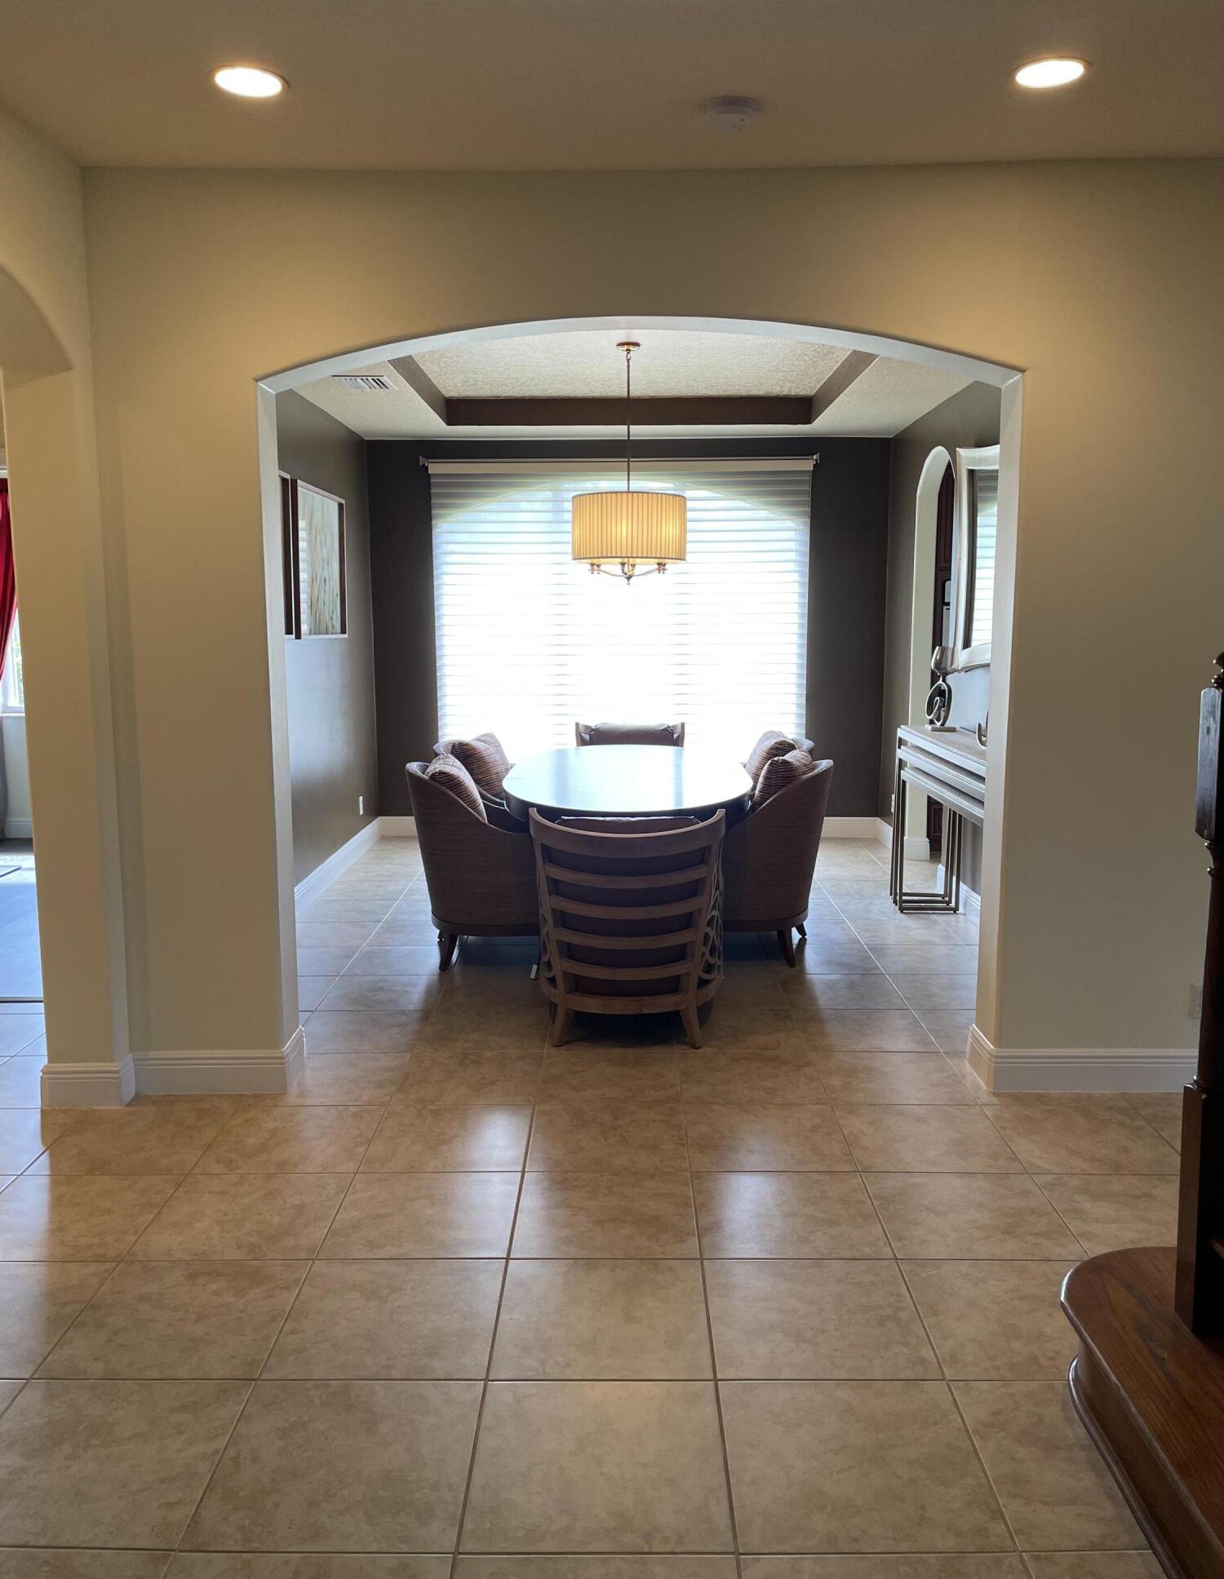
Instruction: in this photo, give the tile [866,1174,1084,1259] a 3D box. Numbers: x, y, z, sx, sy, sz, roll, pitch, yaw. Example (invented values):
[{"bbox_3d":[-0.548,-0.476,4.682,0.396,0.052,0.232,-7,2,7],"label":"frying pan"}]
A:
[{"bbox_3d":[0.909,1.092,3.145,0.457,0.012,0.457,0,8,0],"label":"tile"}]

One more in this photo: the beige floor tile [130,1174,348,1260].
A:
[{"bbox_3d":[-0.939,1.099,3.160,0.457,0.012,0.457,0,8,0],"label":"beige floor tile"}]

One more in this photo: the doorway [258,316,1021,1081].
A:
[{"bbox_3d":[0.084,-0.225,3.888,2.273,2.393,0.212,0,8,0],"label":"doorway"}]

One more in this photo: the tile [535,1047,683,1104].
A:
[{"bbox_3d":[-0.006,0.950,4.010,0.455,0.010,0.455,0,8,1],"label":"tile"}]

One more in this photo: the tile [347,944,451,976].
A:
[{"bbox_3d":[-0.909,0.759,5.371,0.455,0.010,0.455,0,8,1],"label":"tile"}]

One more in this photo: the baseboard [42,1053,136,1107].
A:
[{"bbox_3d":[-1.638,0.908,3.836,0.255,0.136,0.120,0,8,1],"label":"baseboard"}]

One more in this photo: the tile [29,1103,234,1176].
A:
[{"bbox_3d":[-1.392,1.030,3.595,0.455,0.012,0.451,0,8,0],"label":"tile"}]

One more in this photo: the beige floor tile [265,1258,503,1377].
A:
[{"bbox_3d":[-0.479,1.159,2.688,0.455,0.012,0.451,0,8,0],"label":"beige floor tile"}]

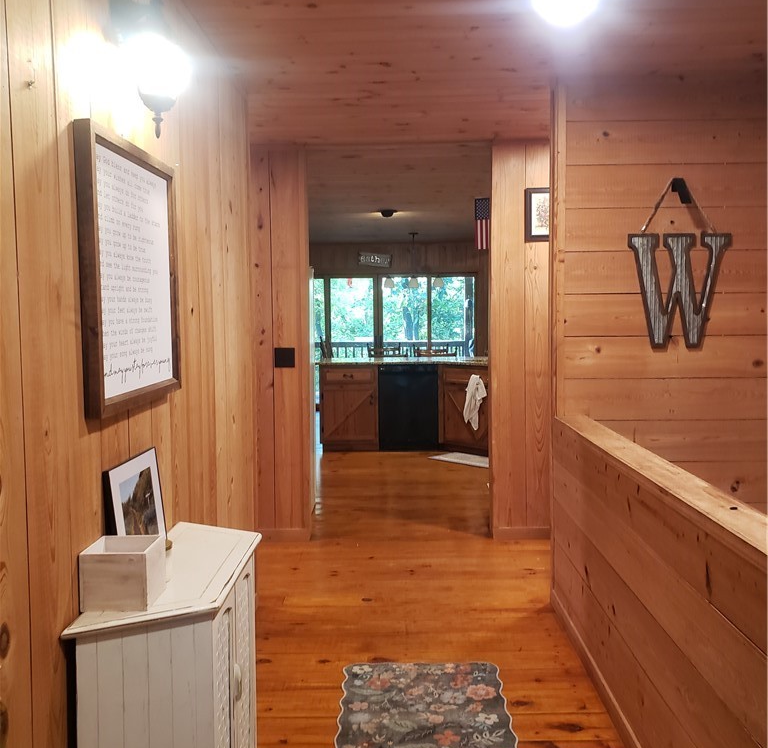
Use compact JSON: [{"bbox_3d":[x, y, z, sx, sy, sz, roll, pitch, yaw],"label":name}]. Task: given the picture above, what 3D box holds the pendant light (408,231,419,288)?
[{"bbox_3d":[0.365,-1.416,9.514,0.130,0.710,0.130,-1,4,1],"label":"pendant light"}]

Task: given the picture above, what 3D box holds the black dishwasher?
[{"bbox_3d":[0.257,0.338,8.075,0.605,0.870,0.600,-1,4,1],"label":"black dishwasher"}]

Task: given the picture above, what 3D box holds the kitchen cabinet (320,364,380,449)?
[{"bbox_3d":[-0.342,0.344,8.089,0.585,0.870,0.600,-1,4,1],"label":"kitchen cabinet"}]

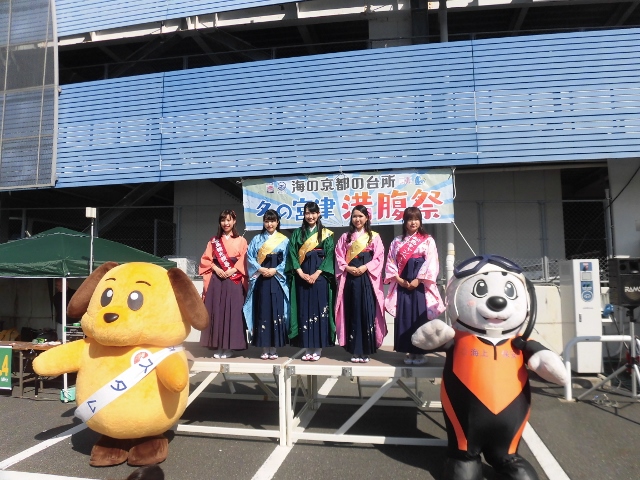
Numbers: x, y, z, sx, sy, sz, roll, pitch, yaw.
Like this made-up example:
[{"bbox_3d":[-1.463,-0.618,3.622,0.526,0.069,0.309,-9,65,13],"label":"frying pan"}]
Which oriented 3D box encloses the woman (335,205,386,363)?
[{"bbox_3d":[0.432,0.436,4.620,0.515,1.597,0.400,-1,-3,8],"label":"woman"}]

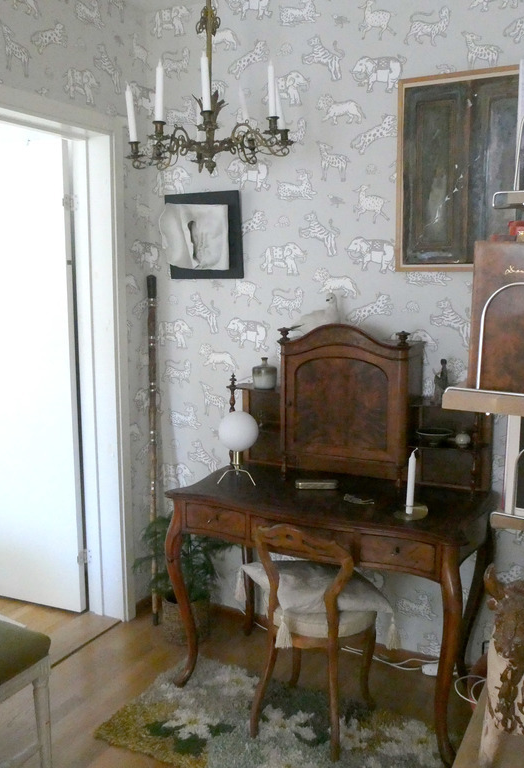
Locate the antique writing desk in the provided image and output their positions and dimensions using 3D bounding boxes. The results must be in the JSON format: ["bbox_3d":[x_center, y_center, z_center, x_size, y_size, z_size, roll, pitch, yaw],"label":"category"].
[{"bbox_3d":[0.248,0.745,2.561,1.050,0.737,0.570,4,10,26],"label":"antique writing desk"}]

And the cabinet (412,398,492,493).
[{"bbox_3d":[0.659,0.219,2.487,0.270,0.335,0.180,4,10,26],"label":"cabinet"}]

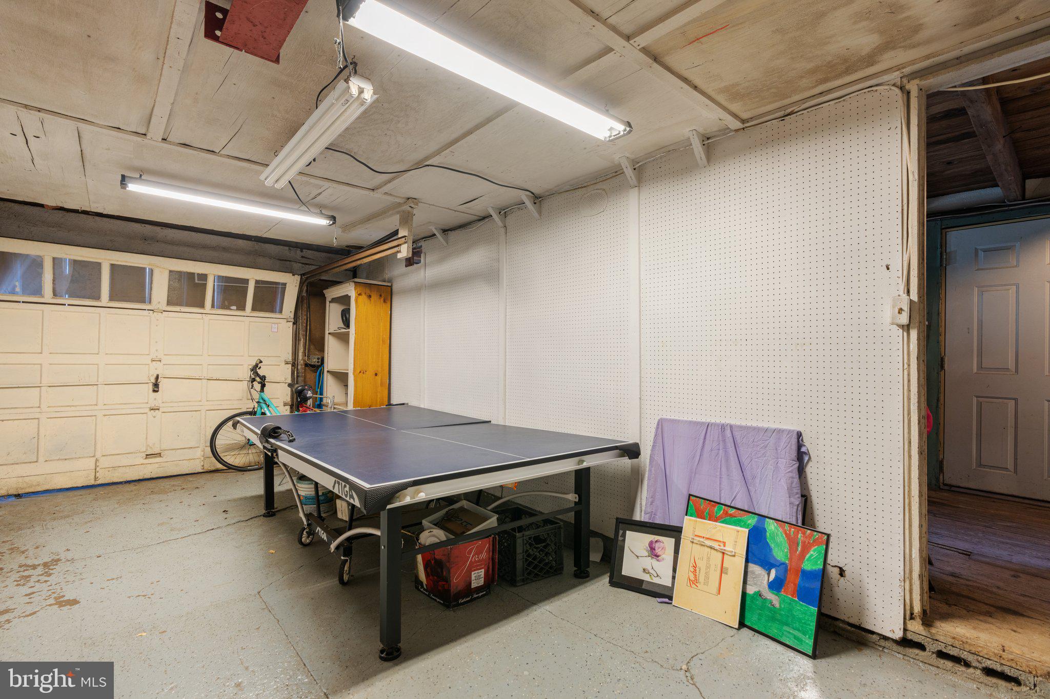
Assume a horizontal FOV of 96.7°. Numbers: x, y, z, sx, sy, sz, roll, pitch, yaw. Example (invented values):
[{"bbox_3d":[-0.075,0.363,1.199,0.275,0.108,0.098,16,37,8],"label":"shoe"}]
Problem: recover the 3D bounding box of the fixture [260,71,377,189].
[{"bbox_3d":[-1.000,-0.965,2.150,0.135,0.090,1.240,0,-1,-41],"label":"fixture"}]

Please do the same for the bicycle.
[{"bbox_3d":[-2.630,0.755,4.970,1.700,1.170,0.600,0,-1,20],"label":"bicycle"}]

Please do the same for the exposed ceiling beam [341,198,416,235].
[{"bbox_3d":[-1.320,-1.120,4.020,0.080,0.050,1.400,0,-1,-41],"label":"exposed ceiling beam"}]

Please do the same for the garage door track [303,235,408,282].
[{"bbox_3d":[-1.790,-0.820,4.570,0.070,0.120,2.650,0,-1,-41],"label":"garage door track"}]

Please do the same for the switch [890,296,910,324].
[{"bbox_3d":[1.435,-0.151,1.785,0.042,0.108,0.056,0,-1,-41],"label":"switch"}]

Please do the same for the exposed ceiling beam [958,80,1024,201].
[{"bbox_3d":[2.550,-1.120,2.505,2.300,0.140,0.085,0,-1,-41],"label":"exposed ceiling beam"}]

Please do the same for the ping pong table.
[{"bbox_3d":[-0.860,0.925,3.220,1.540,0.780,2.750,0,-1,-40],"label":"ping pong table"}]

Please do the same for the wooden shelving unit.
[{"bbox_3d":[-1.935,0.310,5.330,0.410,2.070,0.900,0,-1,-41],"label":"wooden shelving unit"}]

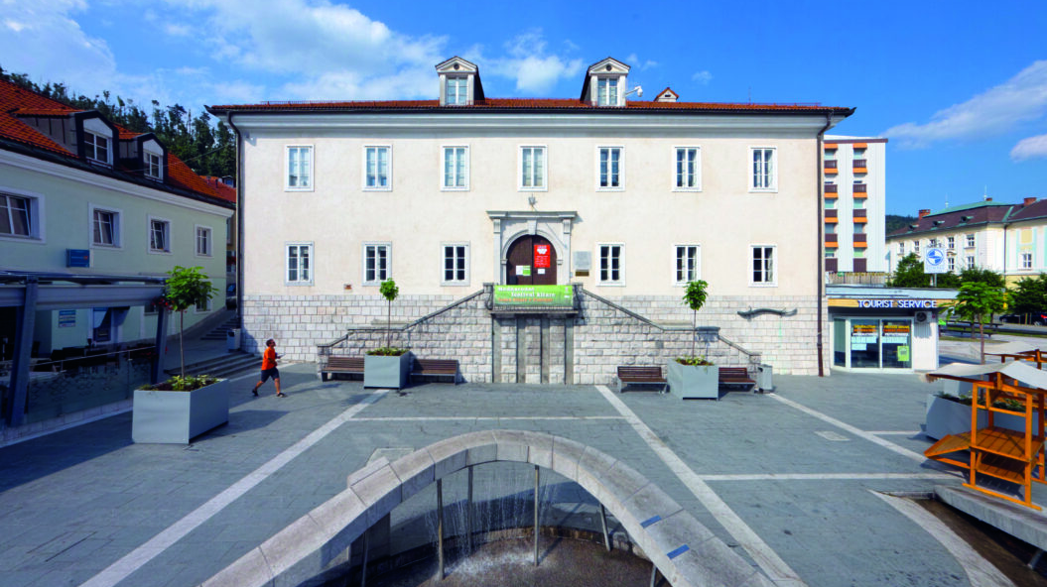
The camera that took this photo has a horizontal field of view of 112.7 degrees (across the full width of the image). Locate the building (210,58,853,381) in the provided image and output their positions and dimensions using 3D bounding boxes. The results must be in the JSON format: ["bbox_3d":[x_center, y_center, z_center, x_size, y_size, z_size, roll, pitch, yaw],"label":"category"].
[{"bbox_3d":[0.351,-4.329,22.581,27.144,15.561,19.422,0,0,-1],"label":"building"}]

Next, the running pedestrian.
[{"bbox_3d":[-7.670,2.240,10.450,0.920,1.720,0.520,0,0,-9],"label":"running pedestrian"}]

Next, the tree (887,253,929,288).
[{"bbox_3d":[37.600,-0.200,34.000,3.200,7.300,3.200,0,0,-1],"label":"tree"}]

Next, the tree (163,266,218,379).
[{"bbox_3d":[-7.418,0.725,7.780,0.913,2.691,0.913,0,0,-1],"label":"tree"}]

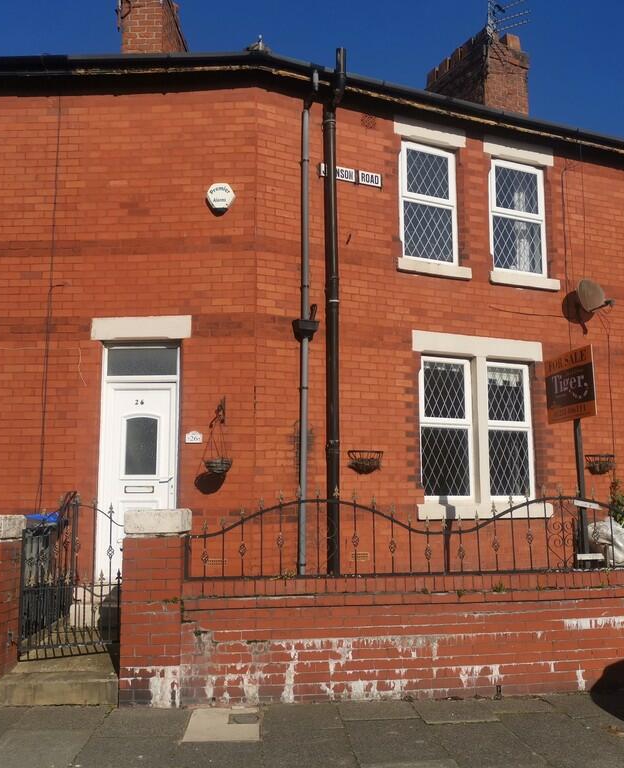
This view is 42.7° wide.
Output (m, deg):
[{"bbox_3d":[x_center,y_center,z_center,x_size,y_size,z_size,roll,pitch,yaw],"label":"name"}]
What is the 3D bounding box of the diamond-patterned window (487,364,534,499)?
[{"bbox_3d":[2.420,0.584,9.838,0.690,1.670,0.080,3,-9,-24],"label":"diamond-patterned window"}]

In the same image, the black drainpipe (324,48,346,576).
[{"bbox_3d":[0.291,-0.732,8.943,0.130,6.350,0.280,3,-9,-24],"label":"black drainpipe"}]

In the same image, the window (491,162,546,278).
[{"bbox_3d":[2.731,-2.179,10.653,0.920,1.540,0.100,3,-9,-24],"label":"window"}]

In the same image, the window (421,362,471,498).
[{"bbox_3d":[1.624,0.564,9.754,0.765,1.775,0.100,3,-9,-24],"label":"window"}]

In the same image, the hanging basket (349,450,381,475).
[{"bbox_3d":[0.625,0.856,8.721,0.410,0.250,0.200,3,-9,-24],"label":"hanging basket"}]

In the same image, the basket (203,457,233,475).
[{"bbox_3d":[-0.951,0.825,8.080,0.300,0.180,0.300,-1,-8,2],"label":"basket"}]

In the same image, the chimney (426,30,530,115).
[{"bbox_3d":[2.775,-4.839,13.645,0.830,1.370,1.900,3,-9,-24],"label":"chimney"}]

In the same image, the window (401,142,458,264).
[{"bbox_3d":[1.456,-2.252,10.081,0.865,1.535,0.100,3,-9,-24],"label":"window"}]

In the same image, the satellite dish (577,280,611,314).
[{"bbox_3d":[3.632,-1.143,10.217,0.420,0.410,0.350,8,-11,-44],"label":"satellite dish"}]

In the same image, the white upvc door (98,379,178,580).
[{"bbox_3d":[-1.826,0.980,8.438,0.830,2.110,0.080,-1,-8,2],"label":"white upvc door"}]

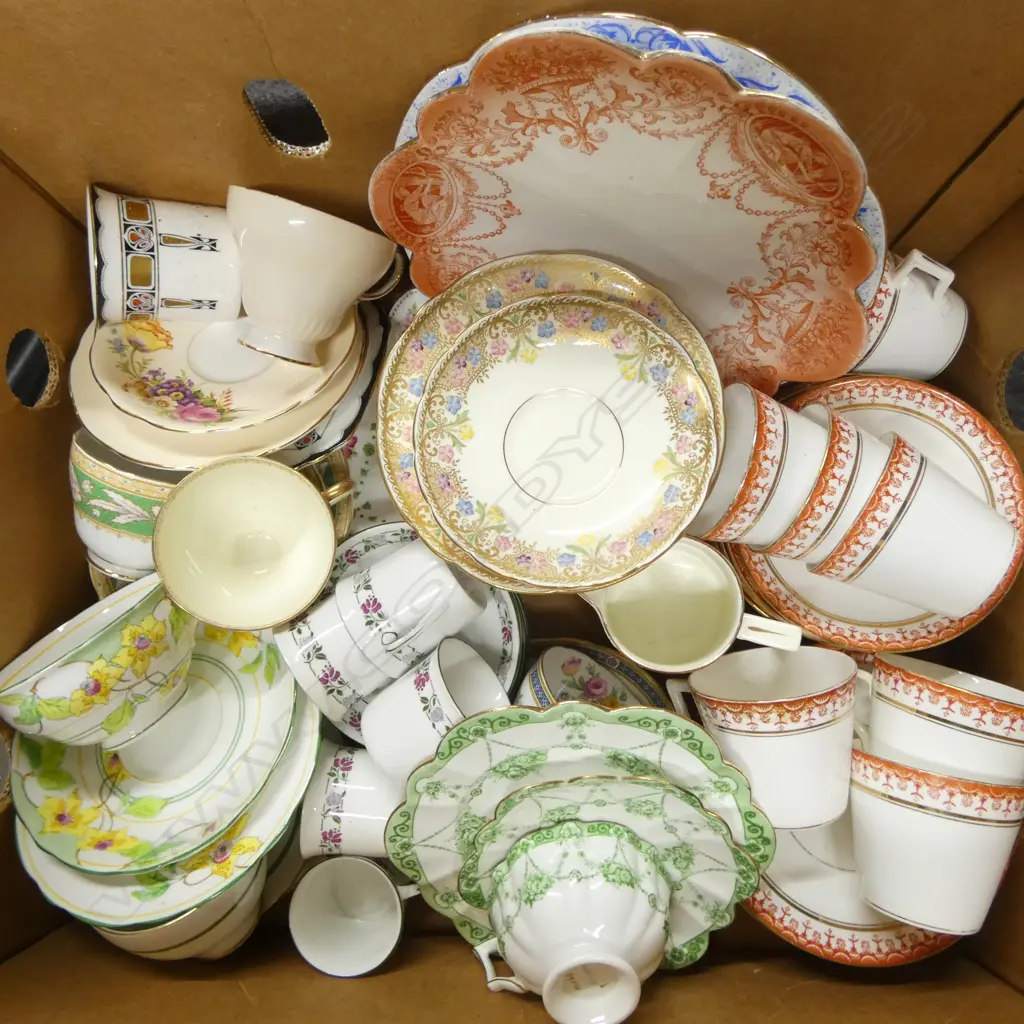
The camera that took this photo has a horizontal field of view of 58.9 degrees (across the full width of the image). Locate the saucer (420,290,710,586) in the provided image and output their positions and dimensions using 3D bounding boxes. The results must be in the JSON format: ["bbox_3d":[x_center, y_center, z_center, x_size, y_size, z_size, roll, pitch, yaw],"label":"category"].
[{"bbox_3d":[0.025,-0.033,0.437,0.142,0.022,0.142,0,82,3],"label":"saucer"}]

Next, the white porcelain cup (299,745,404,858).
[{"bbox_3d":[-0.072,0.151,0.469,0.057,0.067,0.057,6,71,0],"label":"white porcelain cup"}]

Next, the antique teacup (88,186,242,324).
[{"bbox_3d":[-0.180,-0.129,0.469,0.068,0.080,0.069,-4,106,-26],"label":"antique teacup"}]

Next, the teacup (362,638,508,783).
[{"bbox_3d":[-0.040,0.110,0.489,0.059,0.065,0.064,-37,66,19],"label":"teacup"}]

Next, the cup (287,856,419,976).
[{"bbox_3d":[-0.070,0.200,0.473,0.073,0.057,0.057,-15,82,5],"label":"cup"}]

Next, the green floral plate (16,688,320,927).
[{"bbox_3d":[-0.172,0.123,0.465,0.166,0.022,0.166,-7,56,11],"label":"green floral plate"}]

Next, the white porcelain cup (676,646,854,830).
[{"bbox_3d":[0.125,0.111,0.446,0.096,0.078,0.068,-5,99,44],"label":"white porcelain cup"}]

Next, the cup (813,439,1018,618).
[{"bbox_3d":[0.197,0.012,0.443,0.068,0.090,0.078,32,101,12],"label":"cup"}]

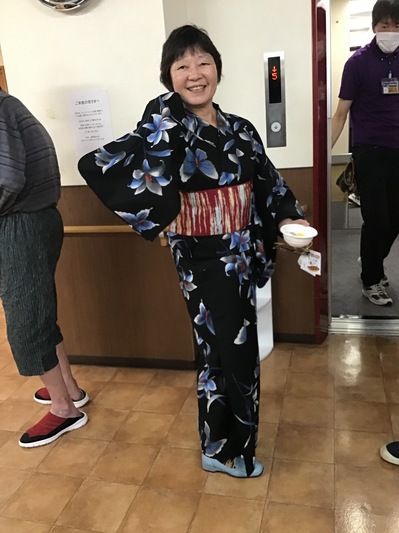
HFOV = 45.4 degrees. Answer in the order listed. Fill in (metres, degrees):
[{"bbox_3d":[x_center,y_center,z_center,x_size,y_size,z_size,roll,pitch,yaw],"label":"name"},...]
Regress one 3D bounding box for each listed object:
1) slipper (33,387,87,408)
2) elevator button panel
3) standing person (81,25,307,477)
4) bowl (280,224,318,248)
[{"bbox_3d":[-0.674,0.620,2.323,0.283,0.080,0.105,0,16,15],"label":"slipper"},{"bbox_3d":[0.383,-0.834,2.405,0.098,0.455,0.016,0,16,15],"label":"elevator button panel"},{"bbox_3d":[-0.013,0.022,1.591,0.710,1.530,0.440,-12,18,-26],"label":"standing person"},{"bbox_3d":[0.315,-0.096,1.500,0.118,0.045,0.118,2,24,-1],"label":"bowl"}]

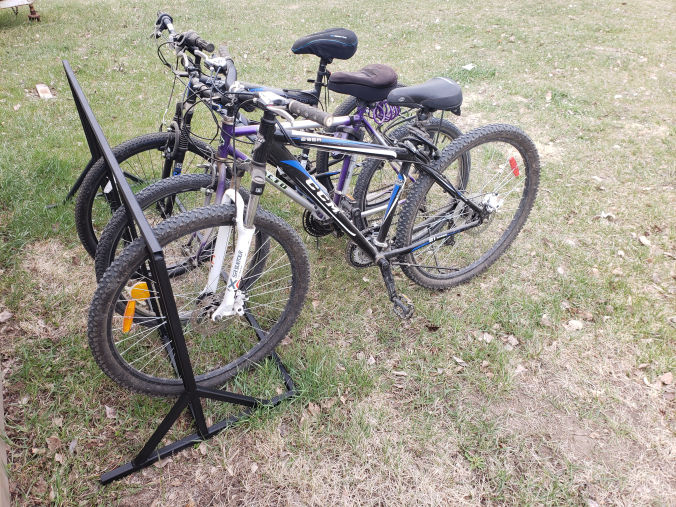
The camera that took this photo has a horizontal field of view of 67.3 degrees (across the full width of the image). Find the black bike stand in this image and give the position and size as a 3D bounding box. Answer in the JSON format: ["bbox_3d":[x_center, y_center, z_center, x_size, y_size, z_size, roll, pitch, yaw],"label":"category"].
[{"bbox_3d":[-0.891,-0.177,2.094,0.650,0.760,1.884,-19,40,-23],"label":"black bike stand"}]

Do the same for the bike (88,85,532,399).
[{"bbox_3d":[0.071,-0.128,1.763,1.830,1.060,0.640,-19,41,-24],"label":"bike"}]

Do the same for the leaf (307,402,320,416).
[{"bbox_3d":[-0.084,0.534,1.739,0.048,0.020,0.055,-3,37,-4],"label":"leaf"}]

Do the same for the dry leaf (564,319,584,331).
[{"bbox_3d":[0.957,0.289,2.054,0.075,0.020,0.060,21,42,26],"label":"dry leaf"}]

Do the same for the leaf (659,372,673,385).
[{"bbox_3d":[1.183,0.451,1.834,0.052,0.020,0.052,30,46,34],"label":"leaf"}]

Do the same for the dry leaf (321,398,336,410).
[{"bbox_3d":[-0.033,0.522,1.755,0.055,0.020,0.050,-2,37,-2],"label":"dry leaf"}]

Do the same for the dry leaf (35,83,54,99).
[{"bbox_3d":[-2.508,-1.391,4.346,0.130,0.040,0.280,-19,41,-23],"label":"dry leaf"}]

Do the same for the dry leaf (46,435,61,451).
[{"bbox_3d":[-0.922,0.612,1.645,0.048,0.020,0.058,-31,46,-34],"label":"dry leaf"}]

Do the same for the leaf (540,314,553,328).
[{"bbox_3d":[0.851,0.277,2.071,0.050,0.020,0.065,18,41,23],"label":"leaf"}]

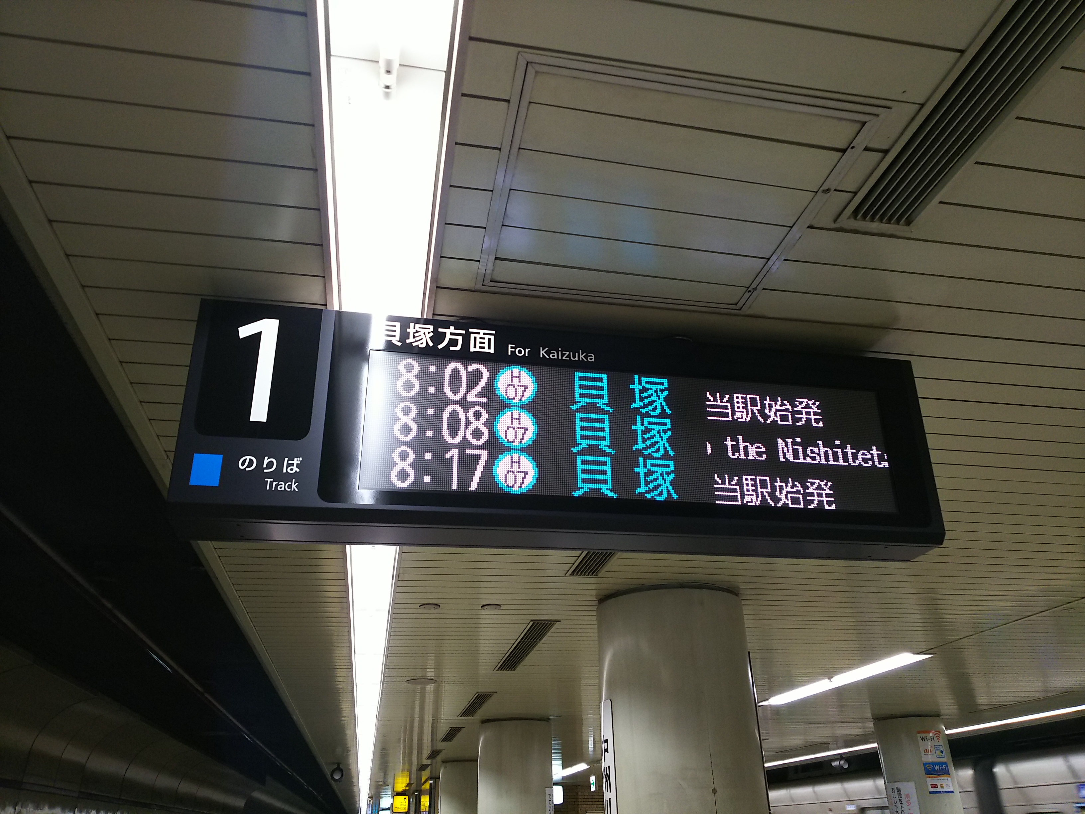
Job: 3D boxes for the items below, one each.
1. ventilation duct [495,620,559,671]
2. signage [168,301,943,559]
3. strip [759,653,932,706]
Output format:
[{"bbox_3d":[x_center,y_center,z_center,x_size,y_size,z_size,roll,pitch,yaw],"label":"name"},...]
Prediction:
[{"bbox_3d":[-0.123,1.496,5.036,0.158,0.040,1.500,4,-28,-11],"label":"ventilation duct"},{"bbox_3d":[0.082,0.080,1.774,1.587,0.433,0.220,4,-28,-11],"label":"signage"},{"bbox_3d":[2.361,2.249,6.638,0.280,0.080,2.440,4,-28,-11],"label":"strip"}]

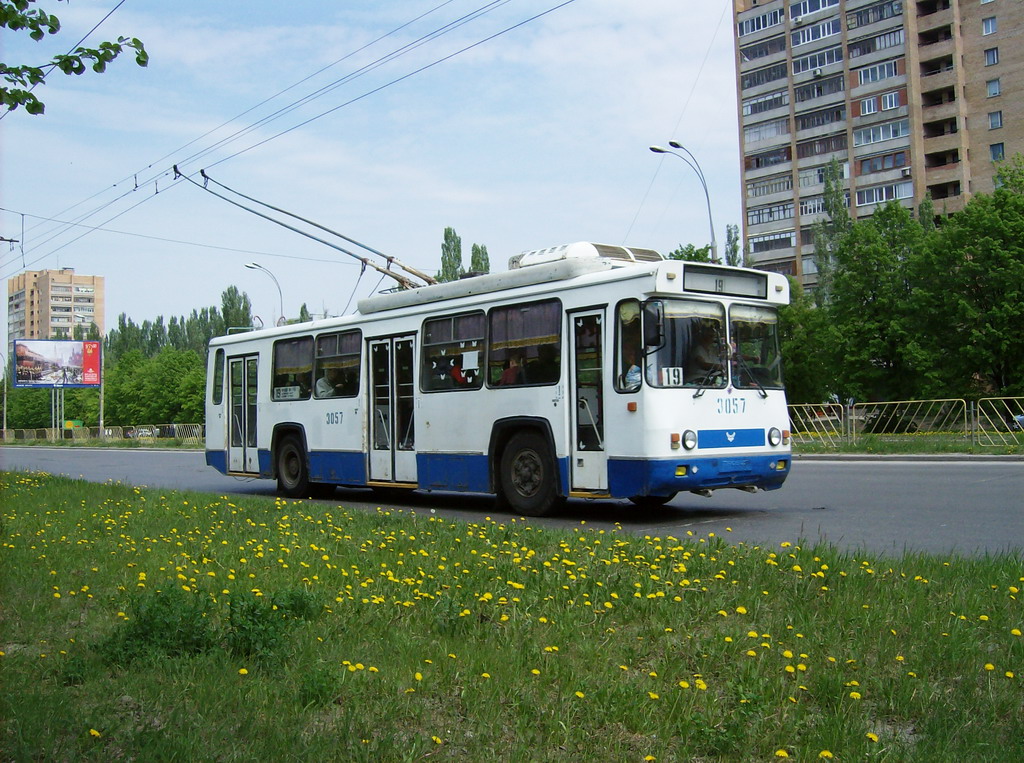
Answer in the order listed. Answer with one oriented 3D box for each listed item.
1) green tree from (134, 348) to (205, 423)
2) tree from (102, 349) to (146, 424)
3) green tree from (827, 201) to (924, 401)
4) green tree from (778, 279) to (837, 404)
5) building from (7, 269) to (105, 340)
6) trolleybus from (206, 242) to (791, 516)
[{"bbox_3d":[-26.581,1.046,82.404,5.200,7.538,5.200,1,-3,-40],"label":"green tree"},{"bbox_3d":[-32.893,1.221,89.925,4.300,8.048,4.300,1,-3,-40],"label":"tree"},{"bbox_3d":[12.290,-2.013,36.123,3.900,8.350,3.900,1,-3,-40],"label":"green tree"},{"bbox_3d":[10.342,-0.722,38.419,3.600,6.035,3.600,1,-3,-40],"label":"green tree"},{"bbox_3d":[-129.174,-7.028,304.112,19.000,46.500,21.000,1,-3,-40],"label":"building"},{"bbox_3d":[-1.255,0.123,16.825,2.500,3.460,11.720,1,-3,-40],"label":"trolleybus"}]

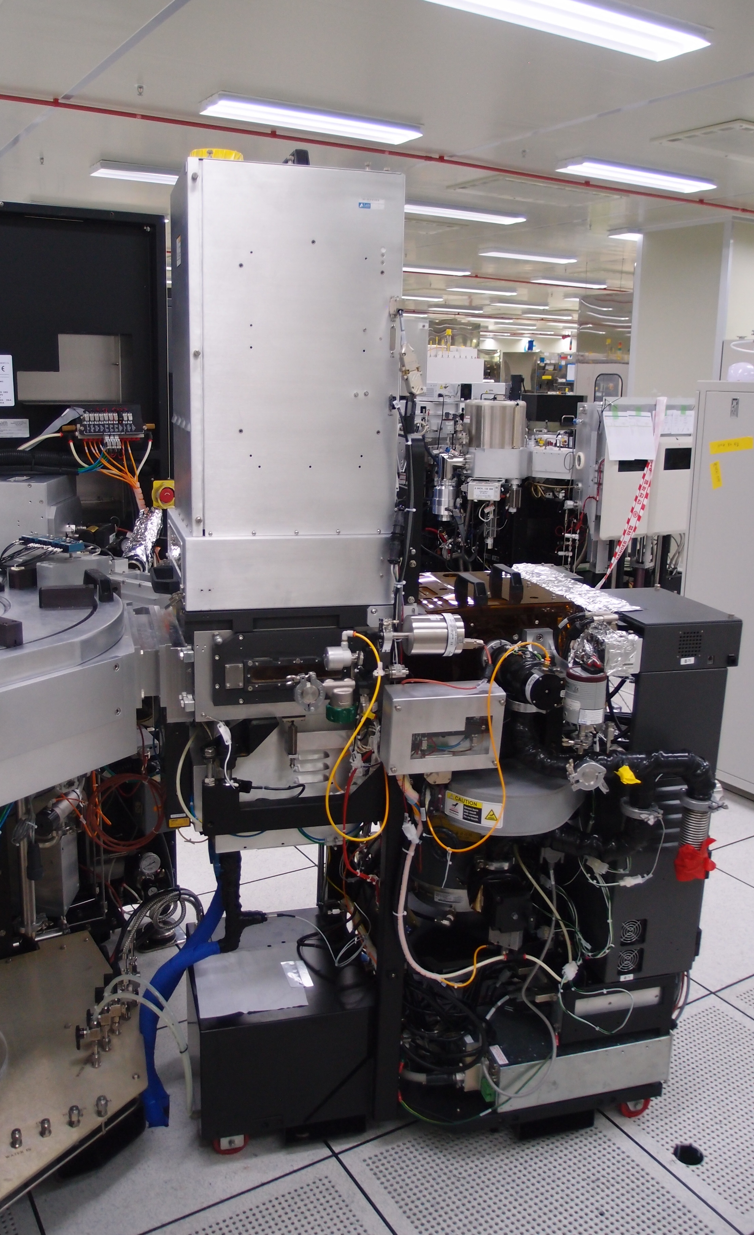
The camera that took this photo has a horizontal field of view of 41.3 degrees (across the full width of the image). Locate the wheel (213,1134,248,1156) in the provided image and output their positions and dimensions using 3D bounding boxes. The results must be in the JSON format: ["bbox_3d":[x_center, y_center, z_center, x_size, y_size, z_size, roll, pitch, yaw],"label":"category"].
[{"bbox_3d":[-0.320,1.122,2.174,0.075,0.082,0.040,-2,14,-15],"label":"wheel"}]

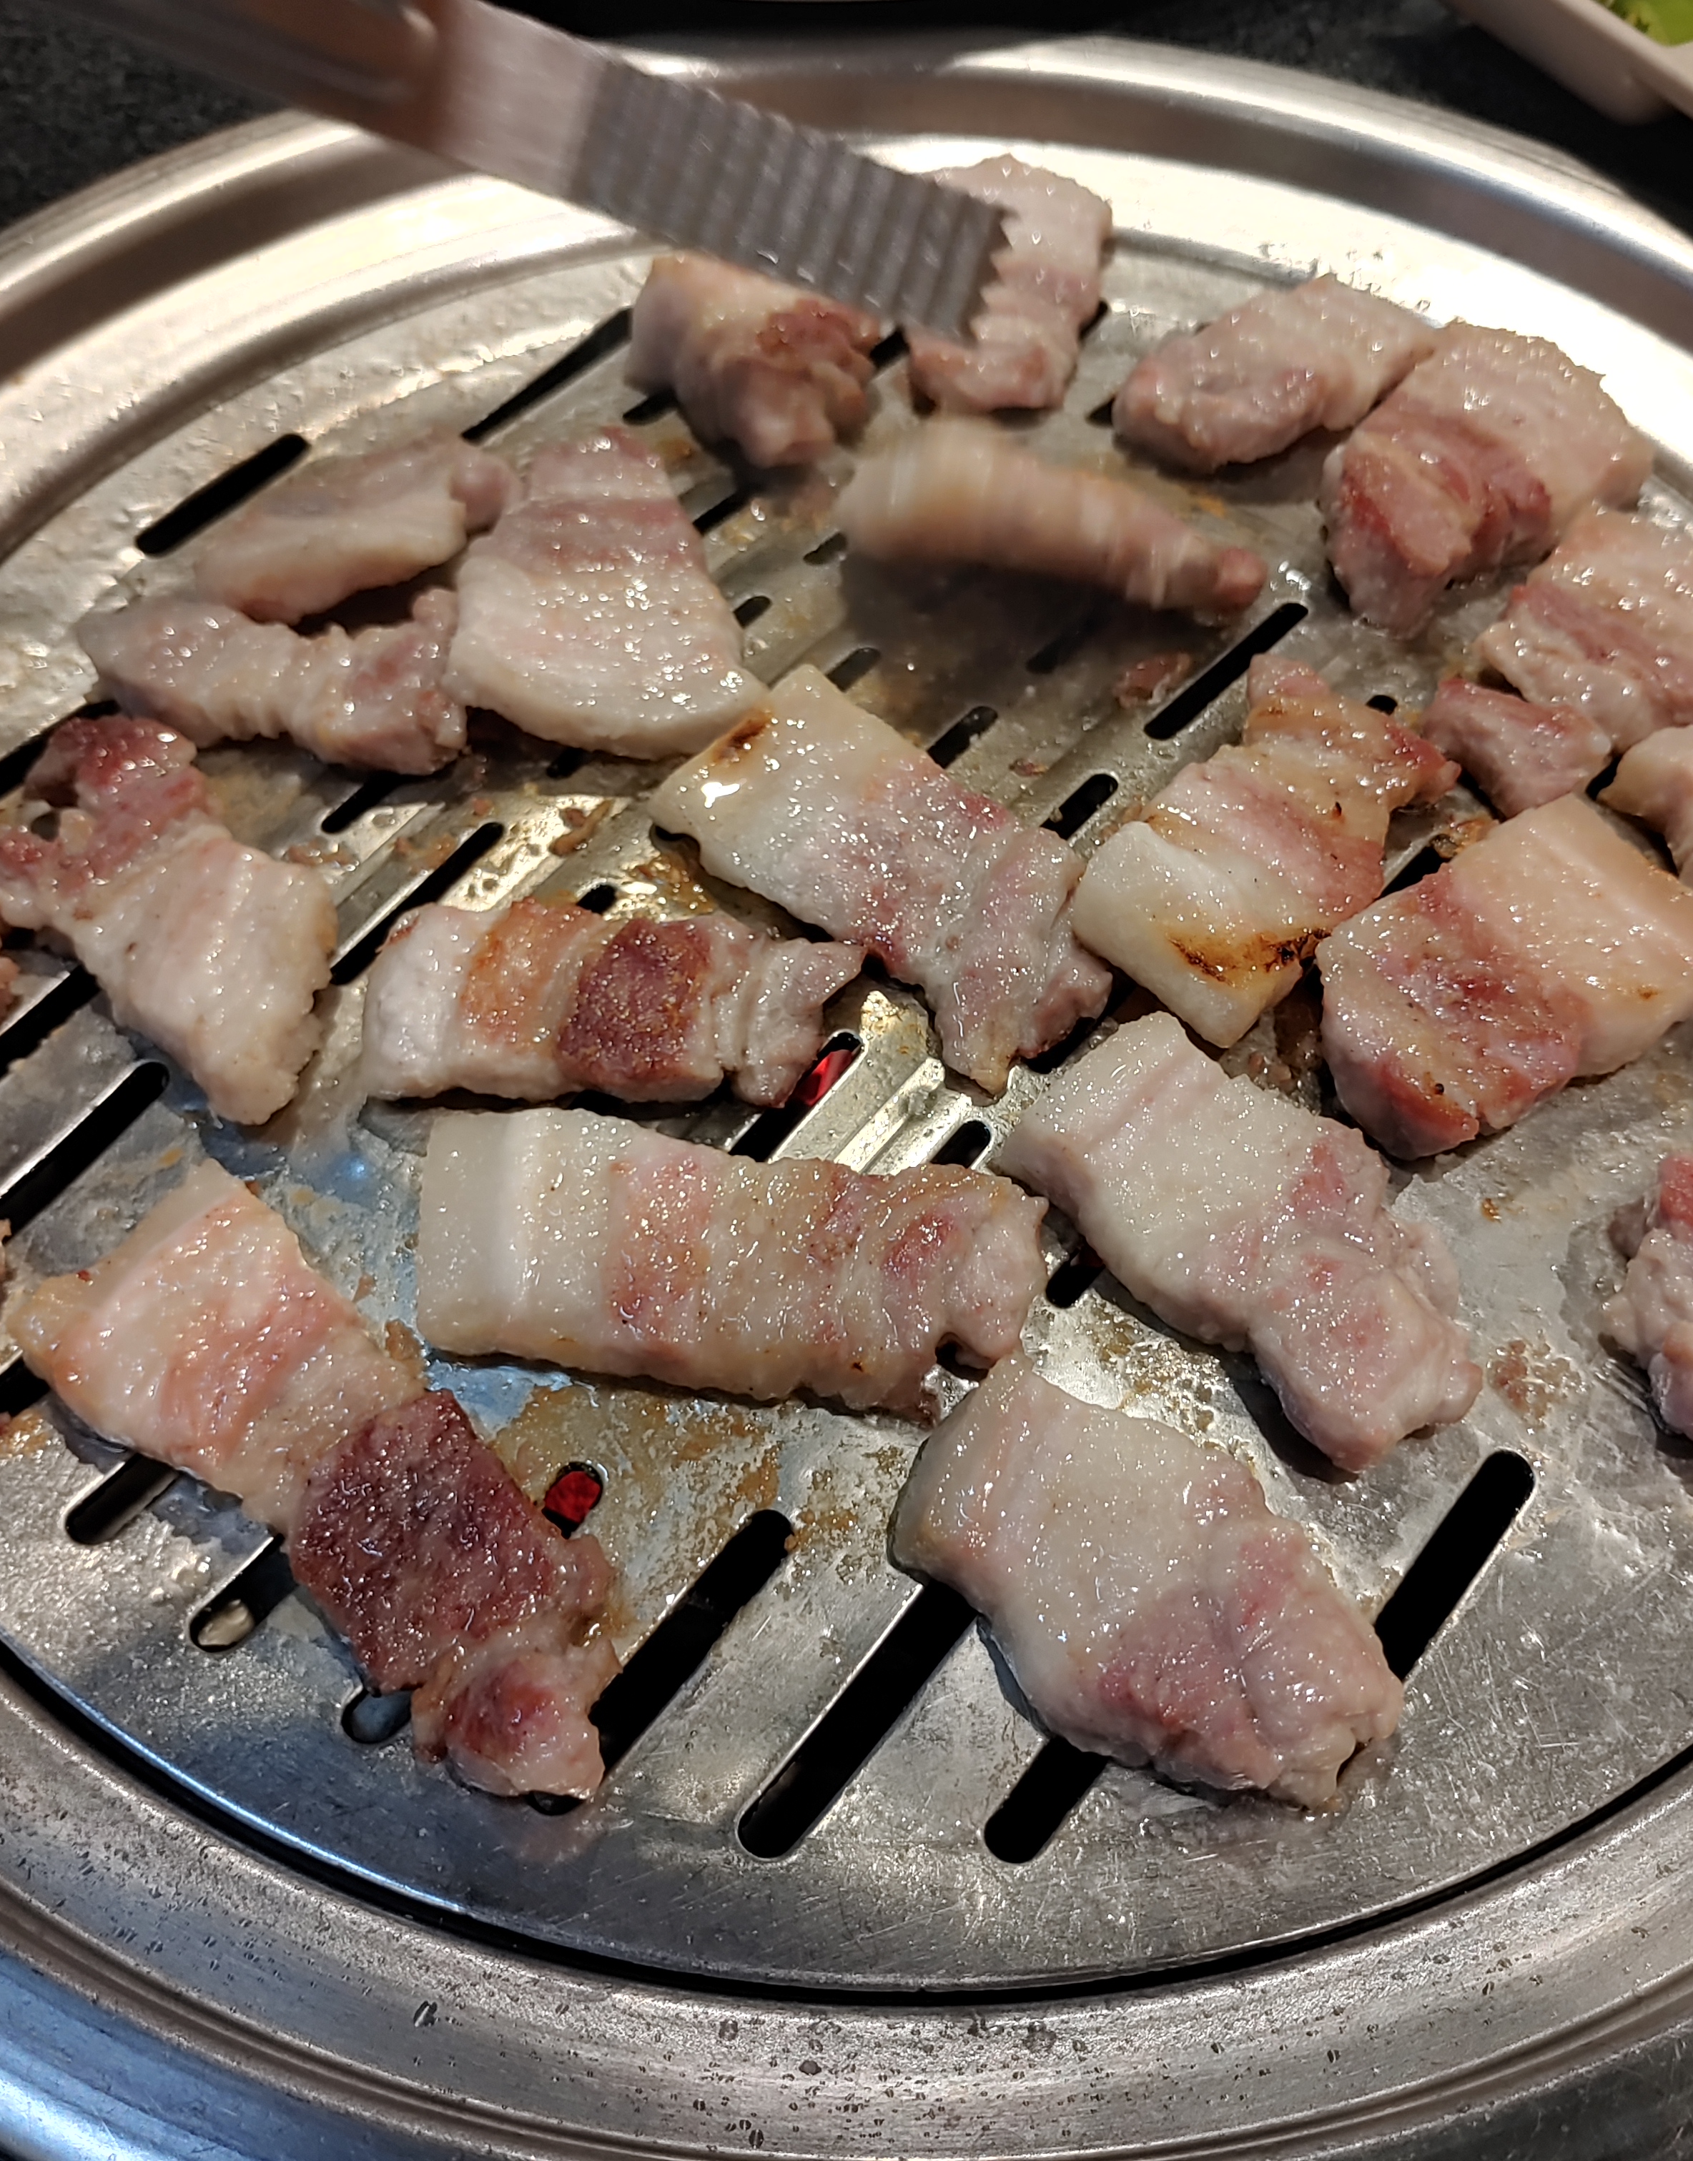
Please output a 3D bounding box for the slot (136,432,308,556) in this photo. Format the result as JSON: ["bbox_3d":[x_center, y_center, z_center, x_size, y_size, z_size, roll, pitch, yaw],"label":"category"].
[{"bbox_3d":[-0.099,-0.093,0.346,0.007,0.004,0.034,37,61,22],"label":"slot"}]

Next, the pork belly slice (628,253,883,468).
[{"bbox_3d":[-0.015,-0.112,0.331,0.033,0.018,0.025,31,59,20],"label":"pork belly slice"}]

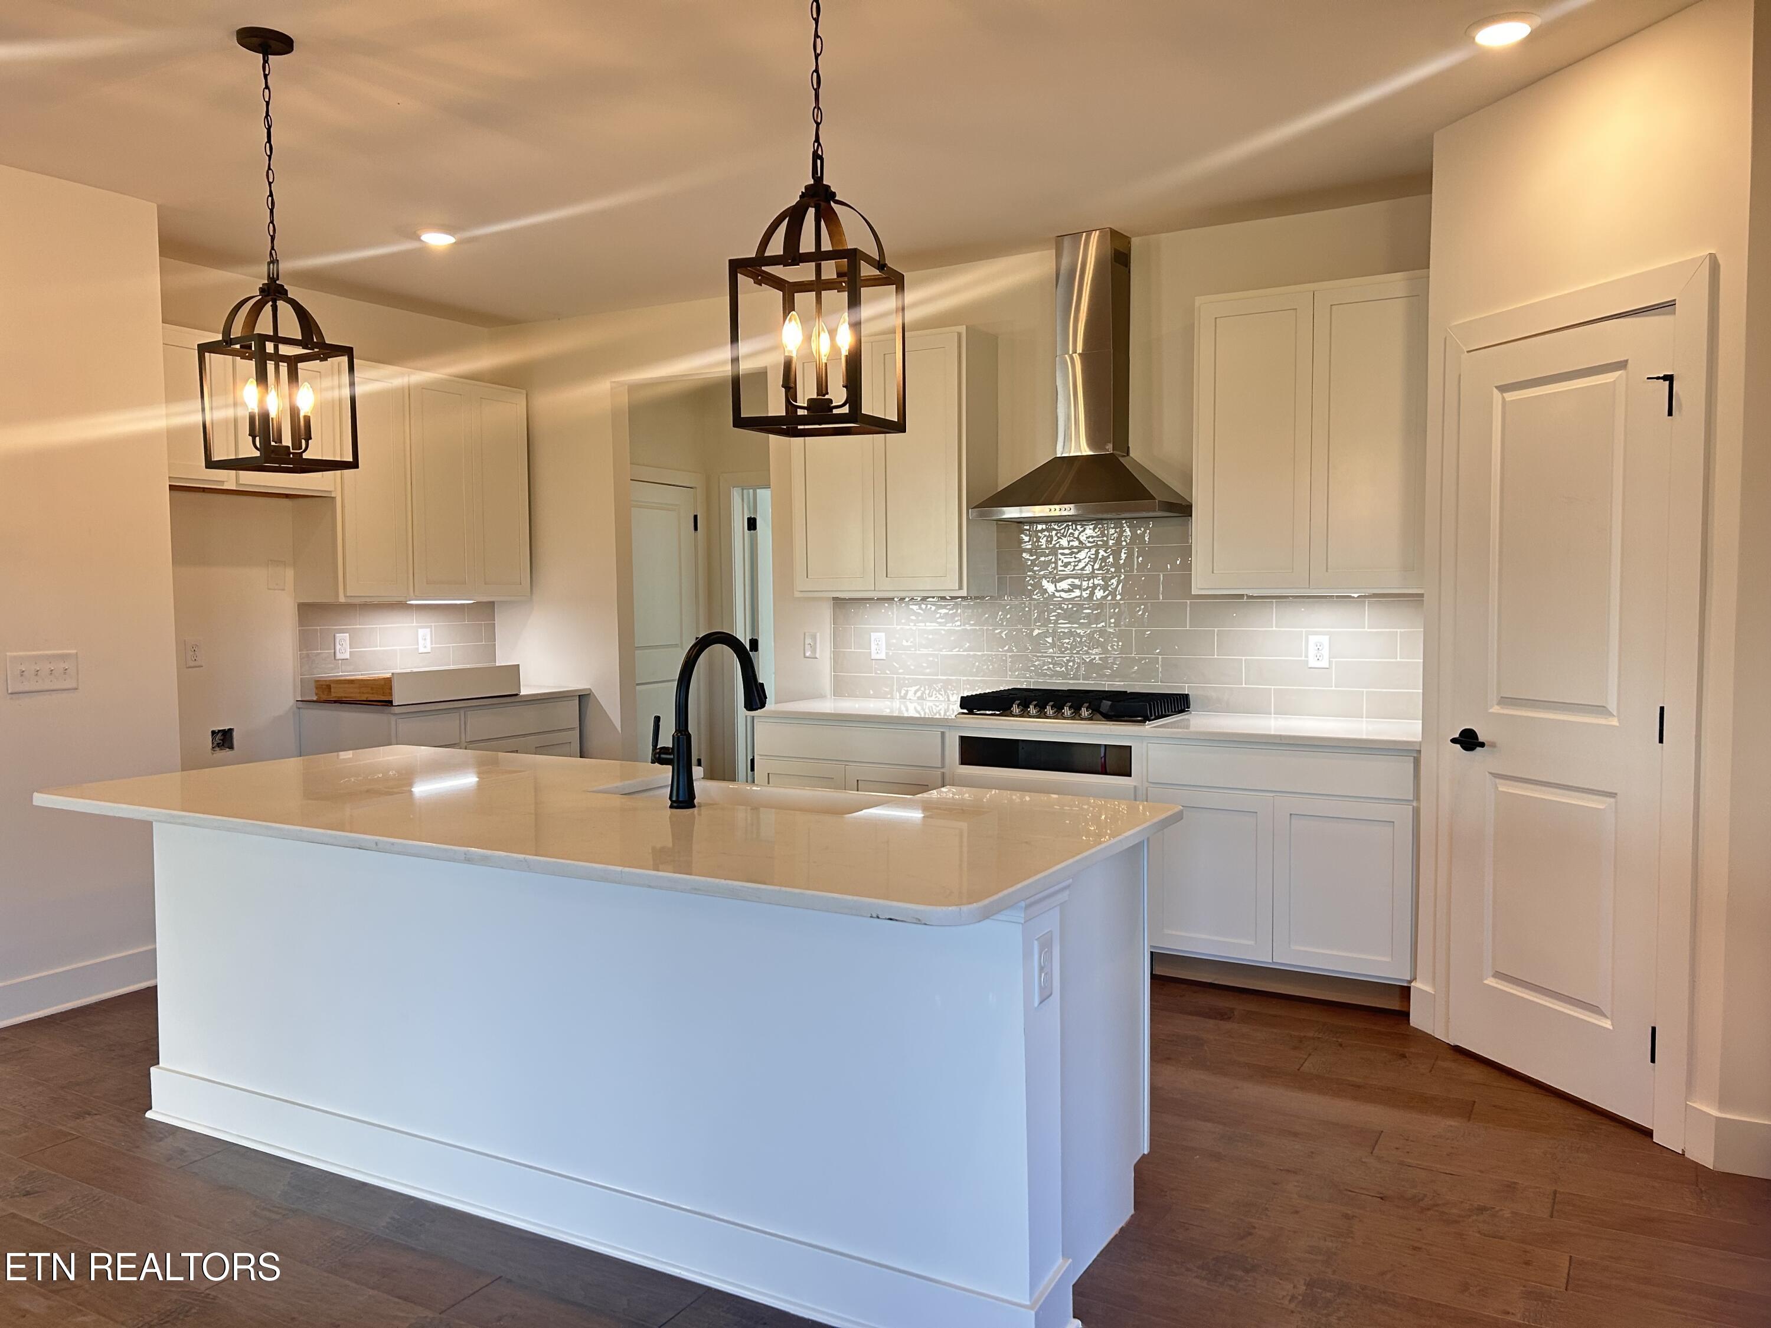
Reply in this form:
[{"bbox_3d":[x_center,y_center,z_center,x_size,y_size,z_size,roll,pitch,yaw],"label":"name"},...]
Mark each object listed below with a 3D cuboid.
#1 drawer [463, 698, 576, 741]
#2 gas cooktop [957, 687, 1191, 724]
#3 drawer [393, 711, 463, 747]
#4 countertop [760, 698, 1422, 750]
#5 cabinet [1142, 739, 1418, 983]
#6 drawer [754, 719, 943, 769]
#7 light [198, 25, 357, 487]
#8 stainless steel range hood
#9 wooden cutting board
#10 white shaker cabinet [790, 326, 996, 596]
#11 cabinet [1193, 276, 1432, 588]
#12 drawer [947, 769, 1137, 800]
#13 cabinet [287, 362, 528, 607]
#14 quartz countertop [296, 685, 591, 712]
[{"bbox_3d":[-1.919,0.262,6.473,0.452,0.154,0.734,1,4,29],"label":"drawer"},{"bbox_3d":[0.719,0.164,5.087,0.771,0.084,0.555,1,4,30],"label":"gas cooktop"},{"bbox_3d":[-2.197,0.294,5.956,0.455,0.144,0.348,1,4,30],"label":"drawer"},{"bbox_3d":[0.715,0.216,5.072,2.550,0.032,0.670,1,4,30],"label":"countertop"},{"bbox_3d":[1.431,0.617,4.689,0.900,0.739,0.650,1,4,30],"label":"cabinet"},{"bbox_3d":[-0.037,0.302,5.390,0.842,0.142,0.450,1,4,30],"label":"drawer"},{"bbox_3d":[-1.522,-1.018,3.315,0.257,1.053,0.257,2,4,34],"label":"light"},{"bbox_3d":[0.762,-1.112,5.086,0.749,1.107,0.502,1,4,29],"label":"stainless steel range hood"},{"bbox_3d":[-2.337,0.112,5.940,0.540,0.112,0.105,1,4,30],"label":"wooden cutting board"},{"bbox_3d":[0.032,-0.816,5.602,0.824,1.066,0.318,1,4,30],"label":"white shaker cabinet"},{"bbox_3d":[1.540,-0.784,4.746,0.817,1.071,0.318,1,4,30],"label":"cabinet"},{"bbox_3d":[0.675,0.534,4.998,0.705,0.270,0.450,1,4,30],"label":"drawer"},{"bbox_3d":[-2.226,-0.833,6.343,0.335,1.062,1.158,1,4,30],"label":"cabinet"},{"bbox_3d":[-2.073,0.162,6.353,0.648,0.031,1.226,1,4,29],"label":"quartz countertop"}]

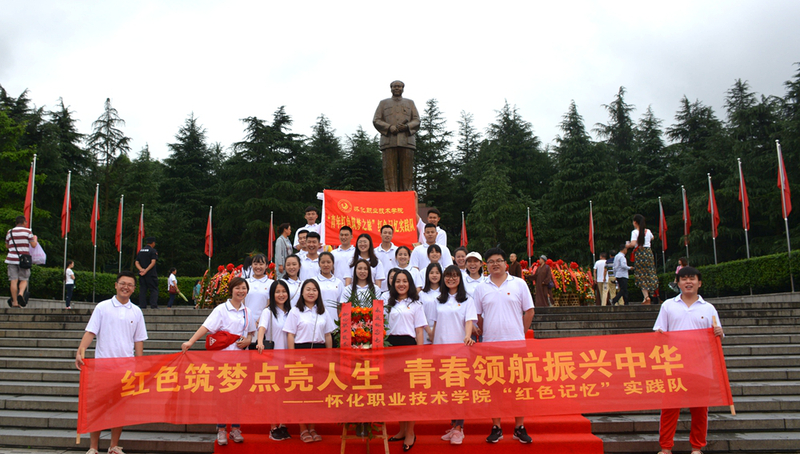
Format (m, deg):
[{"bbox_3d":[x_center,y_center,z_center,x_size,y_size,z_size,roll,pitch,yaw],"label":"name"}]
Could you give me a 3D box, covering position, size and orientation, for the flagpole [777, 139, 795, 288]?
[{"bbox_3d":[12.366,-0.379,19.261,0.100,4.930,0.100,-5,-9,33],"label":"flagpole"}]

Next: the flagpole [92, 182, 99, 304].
[{"bbox_3d":[-12.993,0.692,25.672,0.100,5.070,0.100,3,-8,-27],"label":"flagpole"}]

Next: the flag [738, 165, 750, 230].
[{"bbox_3d":[11.823,-1.108,20.553,0.400,2.250,0.300,-1,-7,0],"label":"flag"}]

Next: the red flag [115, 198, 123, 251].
[{"bbox_3d":[-13.281,-0.071,28.317,0.340,2.550,0.250,3,-8,-25],"label":"red flag"}]

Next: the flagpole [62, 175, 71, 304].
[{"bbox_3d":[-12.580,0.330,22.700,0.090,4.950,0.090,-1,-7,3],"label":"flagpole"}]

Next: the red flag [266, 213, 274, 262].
[{"bbox_3d":[-6.559,0.628,30.684,0.400,2.250,0.300,-1,-7,0],"label":"red flag"}]

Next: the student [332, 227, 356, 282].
[{"bbox_3d":[-0.704,0.846,7.740,0.480,1.720,0.310,0,-7,-2],"label":"student"}]

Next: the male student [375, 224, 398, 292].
[{"bbox_3d":[-0.163,0.831,8.407,0.500,1.720,0.300,-1,-8,0],"label":"male student"}]

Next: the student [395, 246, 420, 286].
[{"bbox_3d":[0.080,1.020,6.920,0.460,1.600,0.300,-1,-7,2],"label":"student"}]

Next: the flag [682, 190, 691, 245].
[{"bbox_3d":[12.500,-0.420,26.050,0.360,2.450,0.250,-1,-7,3],"label":"flag"}]

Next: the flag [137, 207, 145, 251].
[{"bbox_3d":[-11.947,0.303,27.741,0.400,2.250,0.300,-1,-7,0],"label":"flag"}]

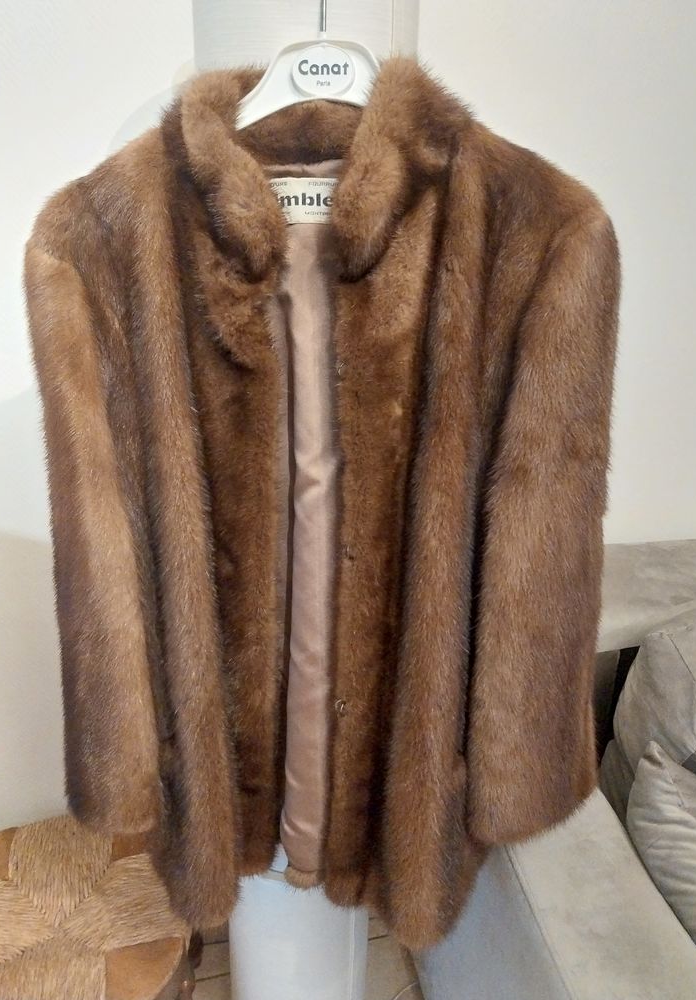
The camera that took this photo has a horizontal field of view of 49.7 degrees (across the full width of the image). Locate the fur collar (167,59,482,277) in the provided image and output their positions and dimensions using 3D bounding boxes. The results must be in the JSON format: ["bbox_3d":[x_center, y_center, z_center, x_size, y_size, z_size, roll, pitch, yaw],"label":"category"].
[{"bbox_3d":[-0.022,-0.250,0.562,0.225,0.145,0.150,1,22,0],"label":"fur collar"}]

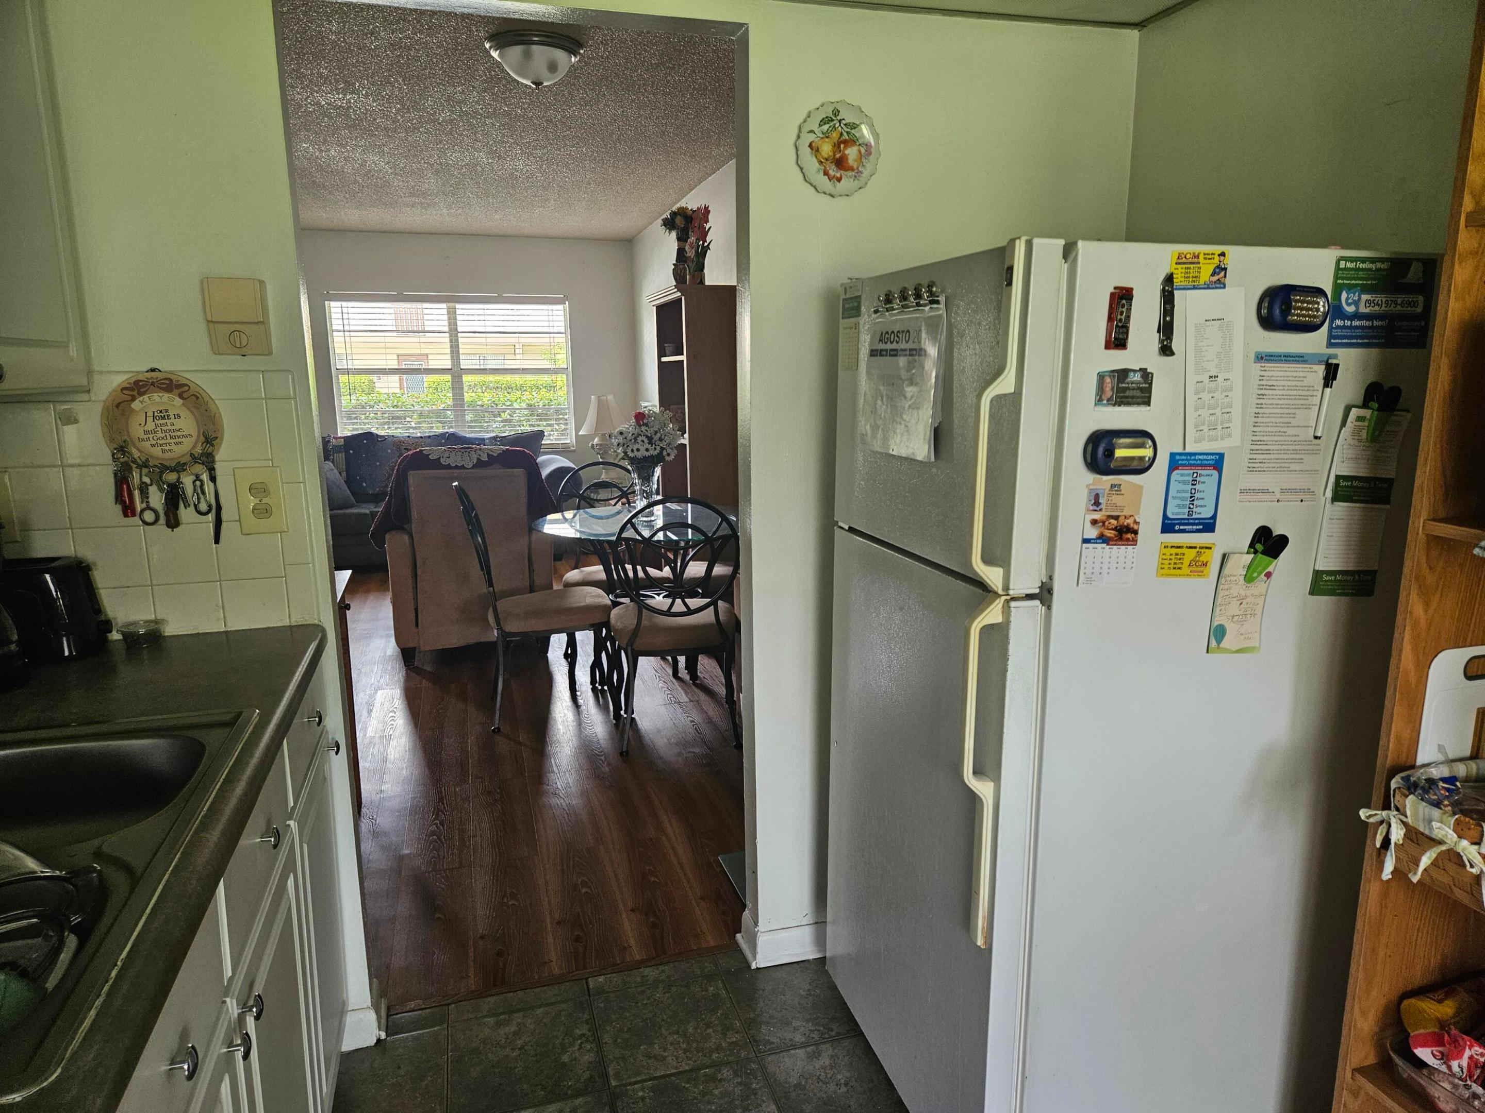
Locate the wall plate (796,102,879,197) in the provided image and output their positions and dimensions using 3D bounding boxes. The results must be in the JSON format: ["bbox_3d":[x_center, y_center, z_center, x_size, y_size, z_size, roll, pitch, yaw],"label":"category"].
[{"bbox_3d":[0.191,-0.817,1.983,0.181,0.183,0.022,-4,12,-15],"label":"wall plate"}]

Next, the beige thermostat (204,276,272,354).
[{"bbox_3d":[-0.877,-0.416,1.718,0.096,0.129,0.031,-4,12,-16],"label":"beige thermostat"}]

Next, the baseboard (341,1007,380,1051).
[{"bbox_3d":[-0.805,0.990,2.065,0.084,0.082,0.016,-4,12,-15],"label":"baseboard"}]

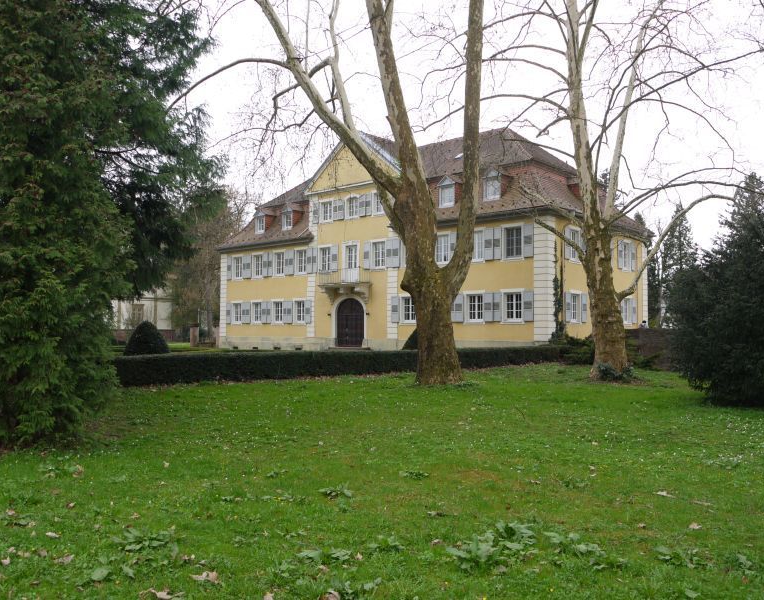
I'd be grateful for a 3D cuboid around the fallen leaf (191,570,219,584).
[{"bbox_3d":[-1.115,1.743,4.936,0.175,0.045,0.140,1,-3,0],"label":"fallen leaf"}]

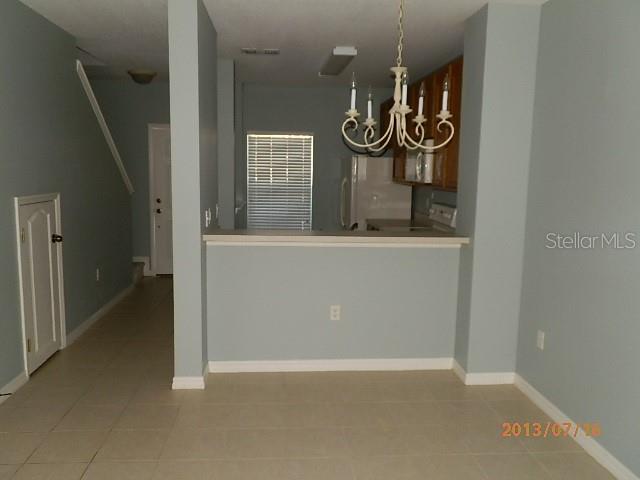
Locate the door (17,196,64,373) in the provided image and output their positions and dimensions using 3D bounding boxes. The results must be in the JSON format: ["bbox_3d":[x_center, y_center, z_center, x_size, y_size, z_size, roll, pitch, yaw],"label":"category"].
[{"bbox_3d":[-2.094,0.310,3.903,0.060,1.292,0.699,0,8,-5],"label":"door"}]

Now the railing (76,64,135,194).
[{"bbox_3d":[-2.244,-1.087,5.460,0.110,1.246,1.733,0,8,-5],"label":"railing"}]

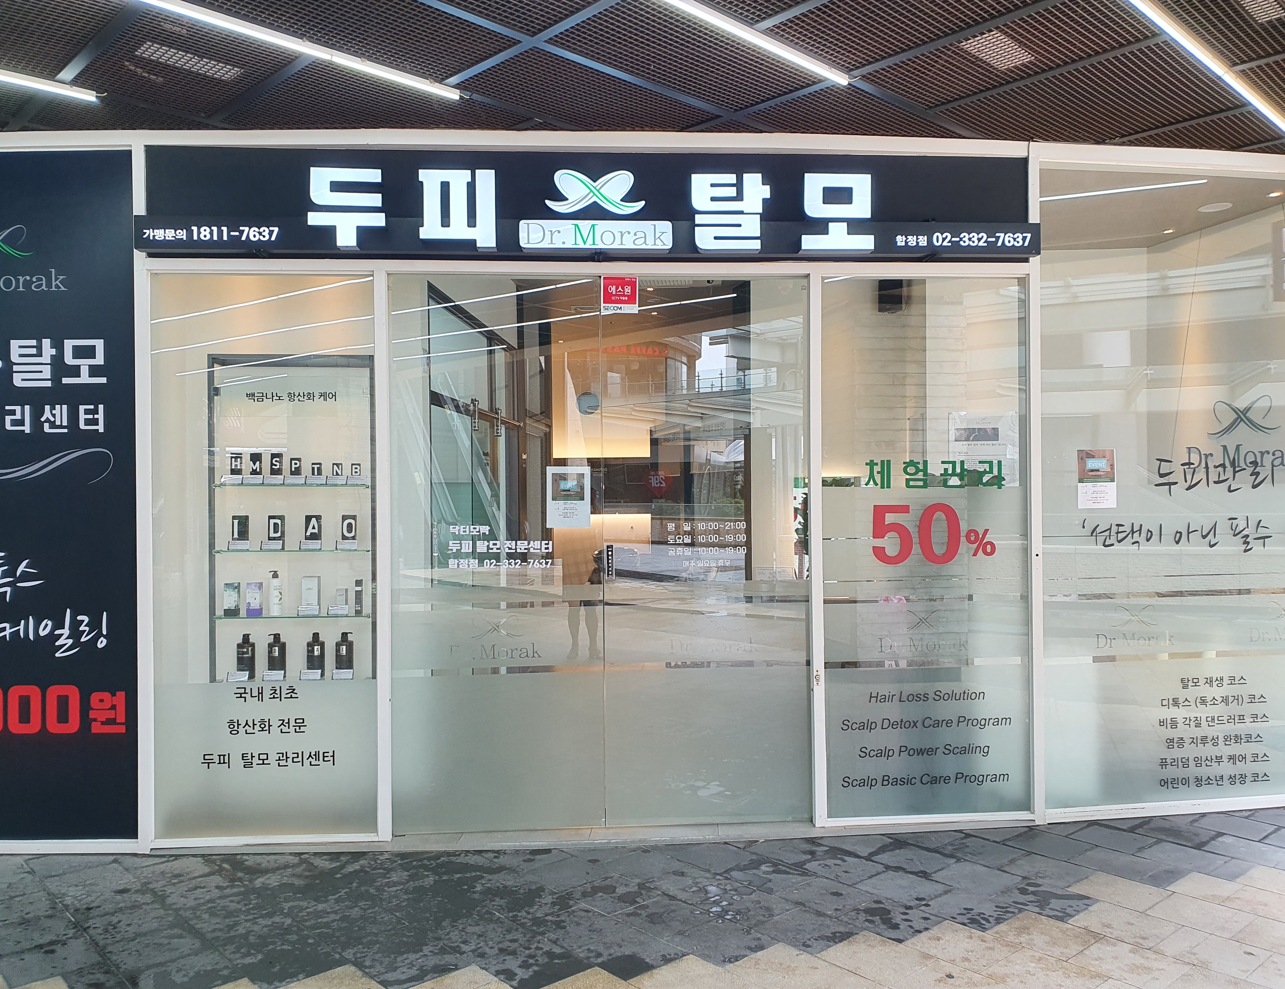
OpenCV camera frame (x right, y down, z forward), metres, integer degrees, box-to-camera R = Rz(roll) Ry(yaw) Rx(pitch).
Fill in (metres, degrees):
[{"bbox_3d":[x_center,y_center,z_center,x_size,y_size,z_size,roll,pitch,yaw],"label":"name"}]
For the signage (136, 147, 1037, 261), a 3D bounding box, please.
[{"bbox_3d":[-0.194,-1.351,4.634,4.213,0.509,0.180,0,0,-4],"label":"signage"}]

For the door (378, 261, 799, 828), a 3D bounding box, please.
[{"bbox_3d":[-0.183,0.270,4.691,1.993,2.628,0.060,0,0,-4],"label":"door"}]

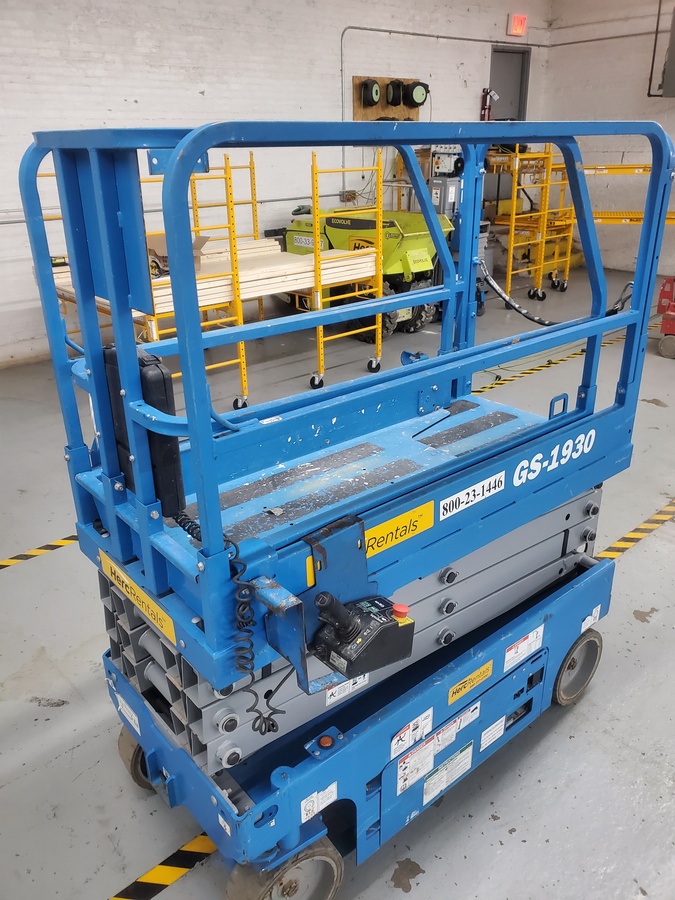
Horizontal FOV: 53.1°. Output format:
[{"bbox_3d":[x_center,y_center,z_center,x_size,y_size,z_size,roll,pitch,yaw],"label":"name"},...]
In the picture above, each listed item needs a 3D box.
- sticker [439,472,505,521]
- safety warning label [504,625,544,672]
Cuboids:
[{"bbox_3d":[0.368,0.124,1.822,0.266,0.062,0.008,-20,29,-35],"label":"sticker"},{"bbox_3d":[0.603,0.637,2.168,0.205,0.105,0.006,-19,28,-36],"label":"safety warning label"}]

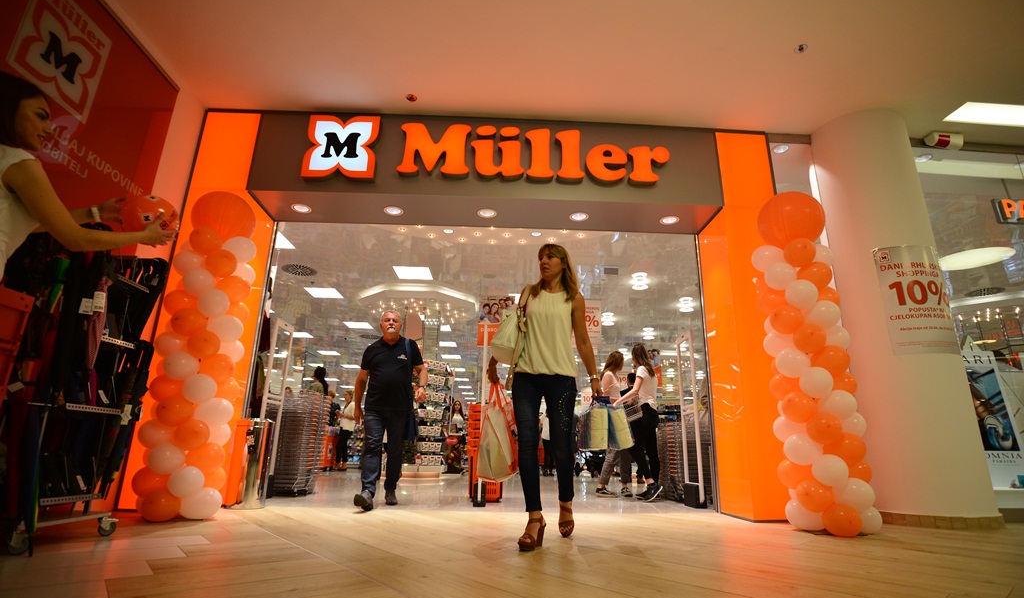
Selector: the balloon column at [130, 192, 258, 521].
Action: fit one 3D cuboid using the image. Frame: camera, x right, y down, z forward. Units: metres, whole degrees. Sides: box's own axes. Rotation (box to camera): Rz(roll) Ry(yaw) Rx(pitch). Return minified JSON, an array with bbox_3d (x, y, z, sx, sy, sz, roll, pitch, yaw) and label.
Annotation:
[{"bbox_3d":[-2.310,0.297,3.645,0.555,2.475,0.555,2,-17,-2],"label":"balloon column"}]

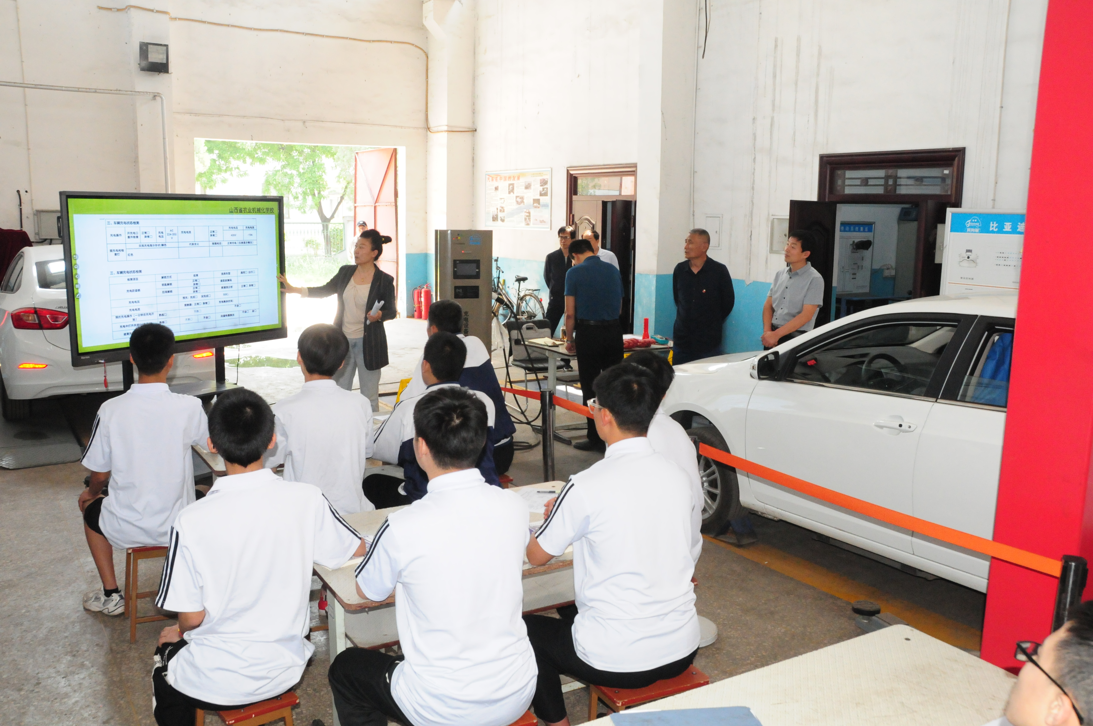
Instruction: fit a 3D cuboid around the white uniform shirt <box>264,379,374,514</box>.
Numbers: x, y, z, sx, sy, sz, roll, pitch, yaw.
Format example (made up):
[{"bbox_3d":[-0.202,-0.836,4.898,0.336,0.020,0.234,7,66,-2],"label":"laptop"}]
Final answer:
[{"bbox_3d":[-1.080,0.382,4.380,0.520,0.670,0.360,-3,10,-19],"label":"white uniform shirt"}]

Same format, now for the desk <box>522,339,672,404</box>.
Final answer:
[{"bbox_3d":[0.488,0.210,7.673,1.200,0.750,0.740,-7,12,-35],"label":"desk"}]

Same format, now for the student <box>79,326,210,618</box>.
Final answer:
[{"bbox_3d":[-1.843,0.517,4.205,0.600,1.330,0.700,-3,10,-22],"label":"student"}]

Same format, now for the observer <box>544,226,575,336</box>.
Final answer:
[{"bbox_3d":[0.275,-0.760,10.823,0.520,1.690,0.320,2,10,10],"label":"observer"}]

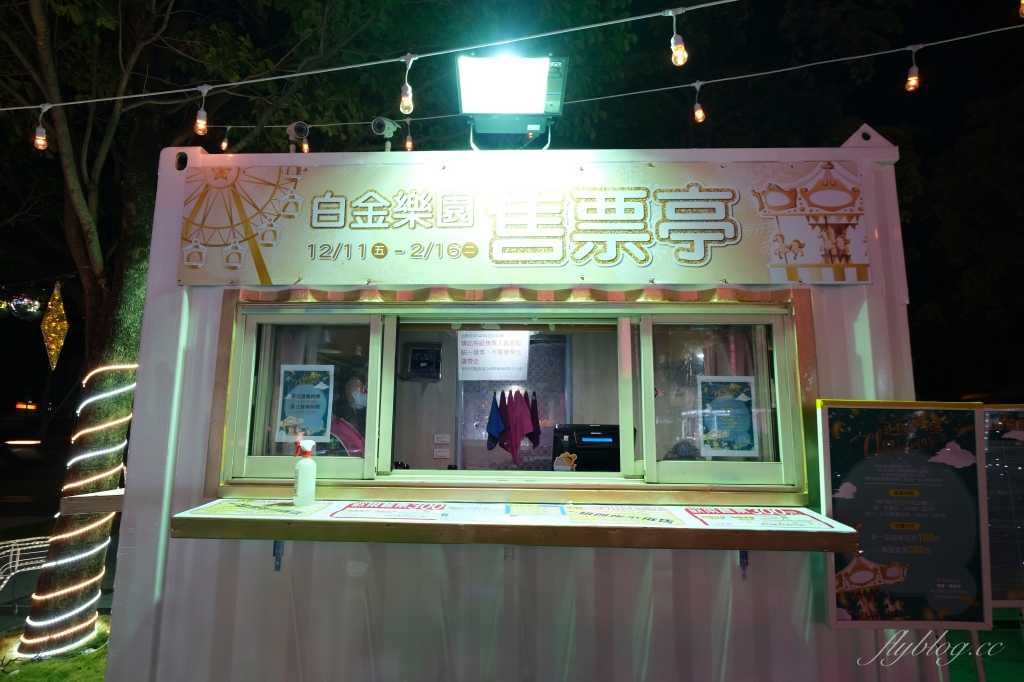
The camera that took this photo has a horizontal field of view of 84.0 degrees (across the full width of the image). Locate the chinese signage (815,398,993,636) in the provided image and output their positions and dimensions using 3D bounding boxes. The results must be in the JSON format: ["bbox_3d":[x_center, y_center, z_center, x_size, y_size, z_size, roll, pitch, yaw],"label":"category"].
[{"bbox_3d":[1.356,0.595,1.965,0.555,0.770,0.030,0,-6,0],"label":"chinese signage"}]

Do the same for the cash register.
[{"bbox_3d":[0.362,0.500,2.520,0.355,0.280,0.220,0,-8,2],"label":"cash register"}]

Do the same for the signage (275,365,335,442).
[{"bbox_3d":[-0.799,0.241,2.200,0.210,0.297,0.005,0,-8,2],"label":"signage"}]

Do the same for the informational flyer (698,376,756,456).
[{"bbox_3d":[0.812,0.282,2.133,0.210,0.297,0.005,0,-8,2],"label":"informational flyer"}]

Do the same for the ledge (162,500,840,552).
[{"bbox_3d":[0.002,0.617,1.925,2.148,0.064,0.290,1,-4,1],"label":"ledge"}]

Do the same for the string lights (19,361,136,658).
[{"bbox_3d":[-2.900,1.080,3.870,0.480,1.820,0.440,0,-8,2],"label":"string lights"}]

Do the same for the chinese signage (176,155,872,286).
[{"bbox_3d":[0.014,-0.463,2.247,2.690,0.503,0.010,0,-8,2],"label":"chinese signage"}]

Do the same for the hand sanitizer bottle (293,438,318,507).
[{"bbox_3d":[-0.746,0.472,2.058,0.083,0.222,0.075,2,-8,-11],"label":"hand sanitizer bottle"}]

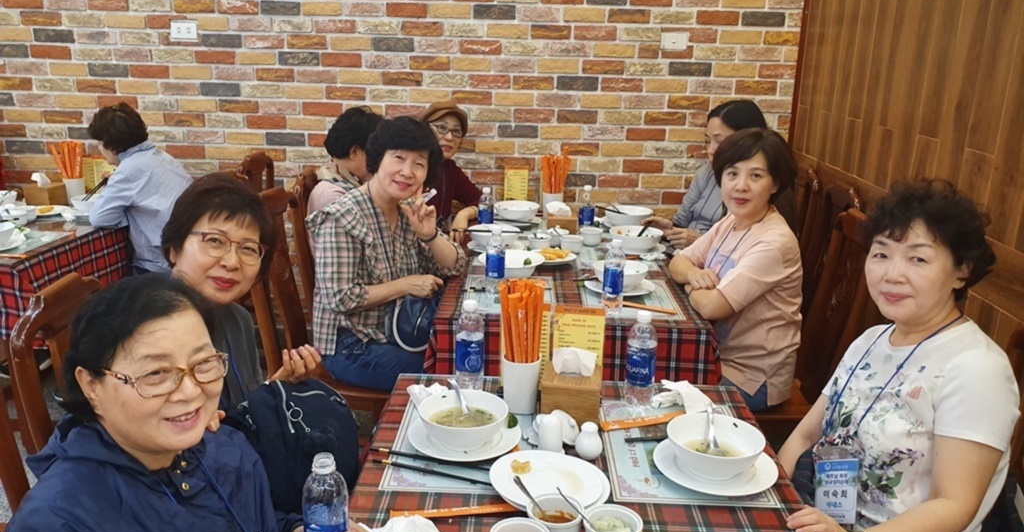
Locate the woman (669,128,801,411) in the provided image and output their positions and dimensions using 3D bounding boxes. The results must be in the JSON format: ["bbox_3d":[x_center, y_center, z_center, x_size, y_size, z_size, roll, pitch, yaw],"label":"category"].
[{"bbox_3d":[0.636,0.243,2.321,0.600,1.298,0.500,-5,17,-20],"label":"woman"}]

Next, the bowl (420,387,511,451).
[{"bbox_3d":[-0.095,0.314,1.520,0.176,0.069,0.176,1,16,0],"label":"bowl"}]

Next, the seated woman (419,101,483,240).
[{"bbox_3d":[-0.264,-0.058,3.341,0.600,1.280,0.480,10,18,27],"label":"seated woman"}]

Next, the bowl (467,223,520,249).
[{"bbox_3d":[-0.066,-0.096,2.910,0.187,0.080,0.187,2,15,1],"label":"bowl"}]

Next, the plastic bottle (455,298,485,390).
[{"bbox_3d":[-0.091,0.174,1.750,0.065,0.208,0.065,2,15,1],"label":"plastic bottle"}]

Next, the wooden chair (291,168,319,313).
[{"bbox_3d":[-0.571,0.135,3.102,0.500,1.030,0.440,2,15,1],"label":"wooden chair"}]

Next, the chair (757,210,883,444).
[{"bbox_3d":[0.866,0.338,2.493,0.500,1.020,0.440,2,15,1],"label":"chair"}]

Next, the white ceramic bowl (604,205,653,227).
[{"bbox_3d":[0.518,-0.217,3.409,0.210,0.063,0.210,2,16,2],"label":"white ceramic bowl"}]

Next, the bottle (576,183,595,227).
[{"bbox_3d":[0.311,-0.228,3.181,0.063,0.213,0.063,2,16,4],"label":"bottle"}]

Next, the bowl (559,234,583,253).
[{"bbox_3d":[0.232,-0.083,2.964,0.090,0.048,0.090,1,15,0],"label":"bowl"}]

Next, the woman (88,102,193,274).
[{"bbox_3d":[-1.653,-0.085,3.401,0.620,1.255,0.480,3,16,6],"label":"woman"}]

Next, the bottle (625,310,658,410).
[{"bbox_3d":[0.288,0.203,1.696,0.063,0.213,0.063,2,16,4],"label":"bottle"}]

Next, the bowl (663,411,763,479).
[{"bbox_3d":[0.377,0.344,1.433,0.178,0.067,0.178,2,16,4],"label":"bowl"}]

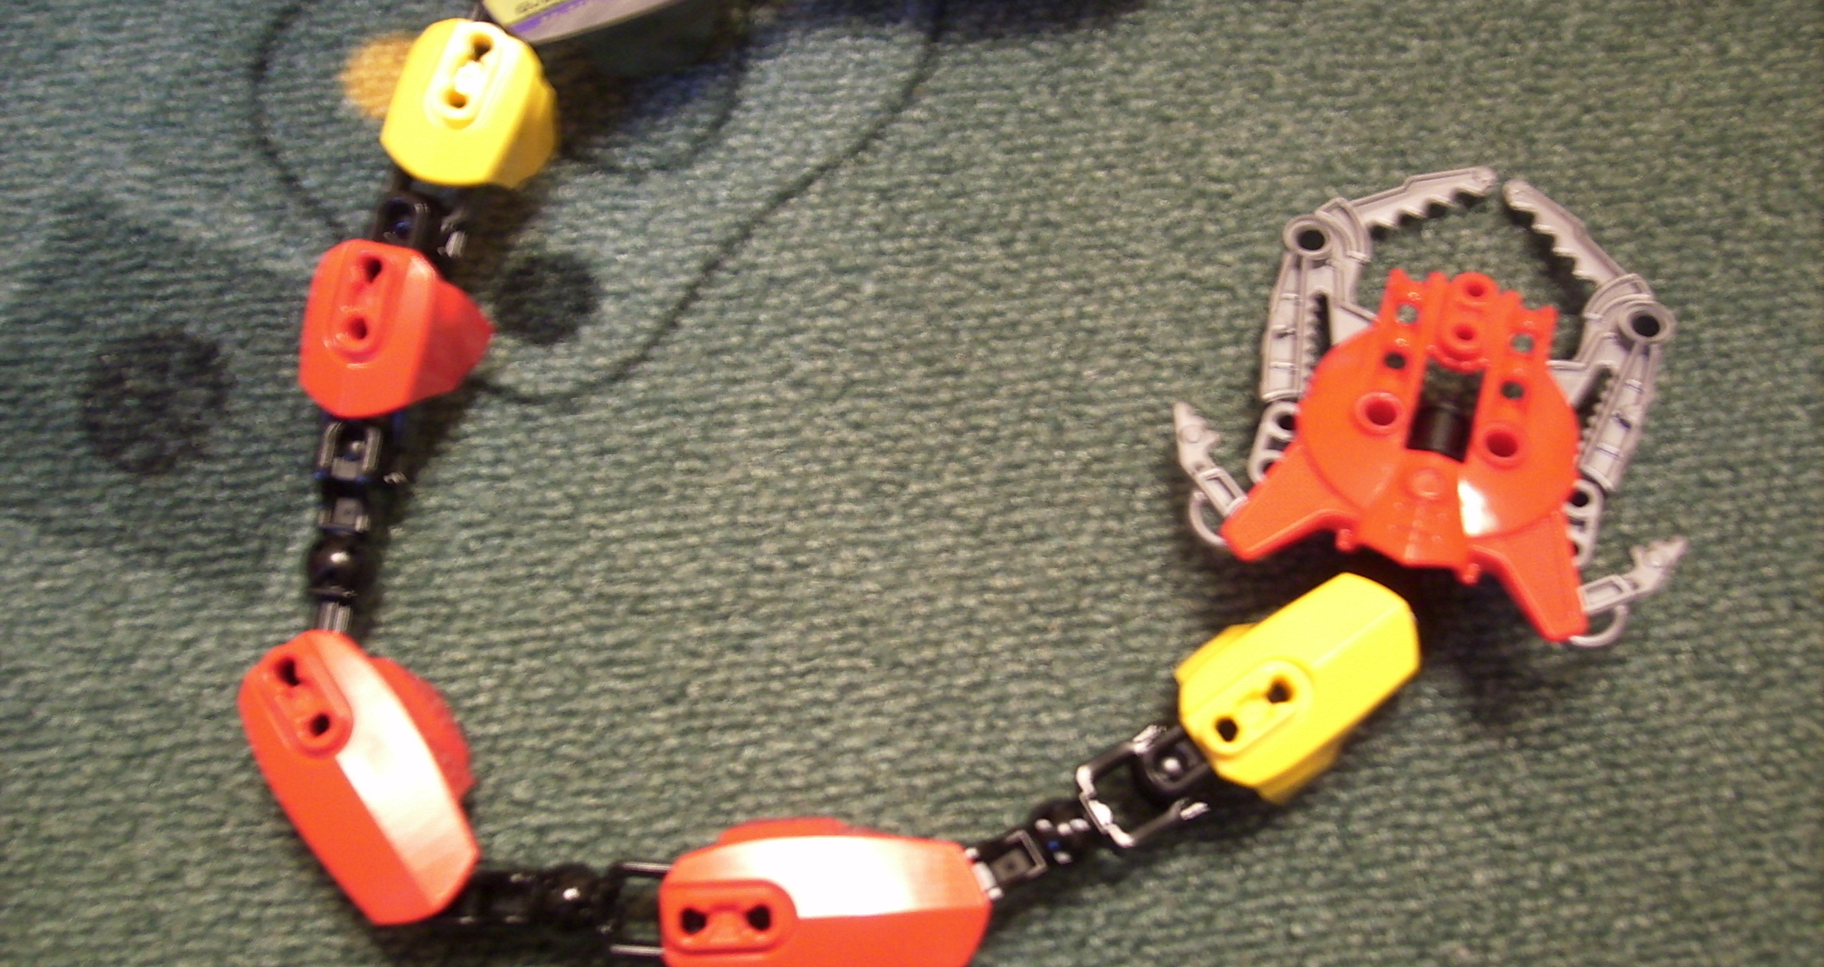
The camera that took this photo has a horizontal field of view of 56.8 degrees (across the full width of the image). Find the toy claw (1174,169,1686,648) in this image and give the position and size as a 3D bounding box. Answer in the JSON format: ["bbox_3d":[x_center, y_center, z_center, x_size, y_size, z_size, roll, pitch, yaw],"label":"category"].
[{"bbox_3d":[0.088,-0.017,0.272,0.084,0.028,0.082,17,74,3],"label":"toy claw"}]

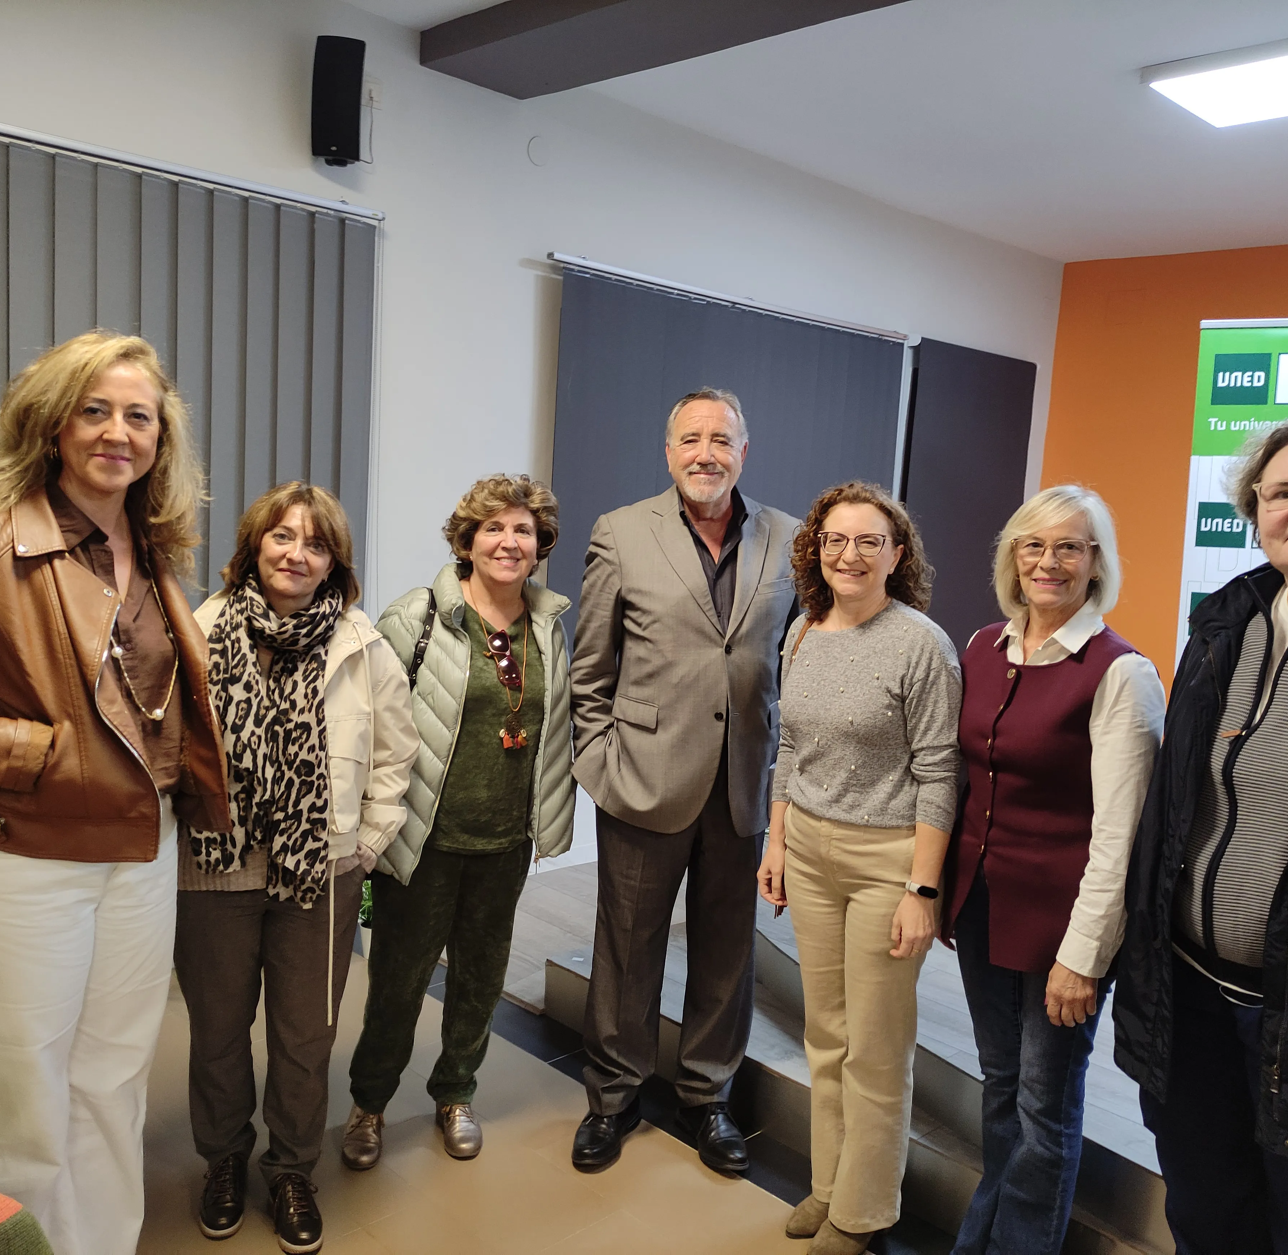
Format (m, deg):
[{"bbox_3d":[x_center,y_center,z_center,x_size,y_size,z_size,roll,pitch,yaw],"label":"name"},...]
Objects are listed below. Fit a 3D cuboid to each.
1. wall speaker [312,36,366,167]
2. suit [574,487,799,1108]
[{"bbox_3d":[-0.906,-1.556,3.592,0.148,0.360,0.180,2,15,-11],"label":"wall speaker"},{"bbox_3d":[0.092,0.413,2.839,0.515,1.483,0.340,3,7,-7],"label":"suit"}]

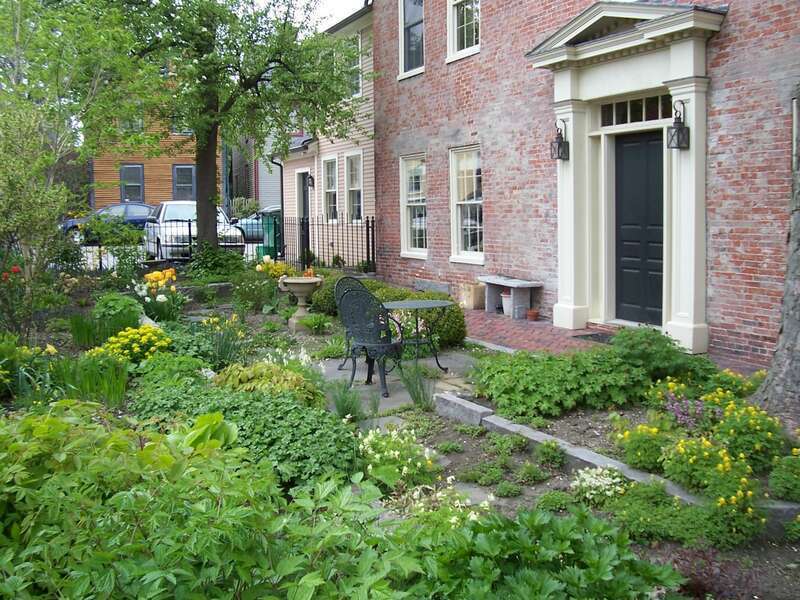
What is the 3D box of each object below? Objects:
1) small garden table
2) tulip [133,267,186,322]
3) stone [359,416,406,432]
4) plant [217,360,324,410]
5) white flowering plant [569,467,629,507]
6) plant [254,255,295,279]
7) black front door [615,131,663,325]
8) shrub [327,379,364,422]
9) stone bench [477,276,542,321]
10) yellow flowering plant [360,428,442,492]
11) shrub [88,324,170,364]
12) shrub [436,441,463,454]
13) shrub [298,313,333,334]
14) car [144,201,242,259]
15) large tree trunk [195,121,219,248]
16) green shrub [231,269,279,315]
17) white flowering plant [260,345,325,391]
[{"bbox_3d":[0.182,0.405,8.089,0.740,0.690,0.740,-1,6,0],"label":"small garden table"},{"bbox_3d":[-2.944,-0.074,9.567,0.620,0.600,0.550,-3,7,-17],"label":"tulip"},{"bbox_3d":[-0.137,0.976,6.138,0.366,0.050,0.416,-1,6,-1],"label":"stone"},{"bbox_3d":[-1.071,0.680,6.400,0.880,0.300,0.650,-2,6,-10],"label":"plant"},{"bbox_3d":[1.150,1.065,4.554,0.346,0.168,0.327,0,6,14],"label":"white flowering plant"},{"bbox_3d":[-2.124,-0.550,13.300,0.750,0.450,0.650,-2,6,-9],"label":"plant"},{"bbox_3d":[2.738,-0.806,8.852,0.070,2.160,0.874,-4,7,-28],"label":"black front door"},{"bbox_3d":[-0.429,0.803,6.301,0.270,0.300,0.260,-1,6,0],"label":"shrub"},{"bbox_3d":[1.453,-0.013,10.492,0.400,0.480,0.880,-4,7,-28],"label":"stone bench"},{"bbox_3d":[-0.006,0.930,4.781,0.480,0.340,0.450,-1,6,0],"label":"yellow flowering plant"},{"bbox_3d":[-2.806,0.462,8.150,0.840,0.380,0.700,-3,7,-19],"label":"shrub"},{"bbox_3d":[0.314,0.932,4.980,0.170,0.080,0.150,0,6,4],"label":"shrub"},{"bbox_3d":[-1.062,0.296,9.837,0.400,0.230,0.400,-2,6,-6],"label":"shrub"},{"bbox_3d":[-4.778,-1.528,17.729,1.700,1.400,4.400,-3,7,-22],"label":"car"},{"bbox_3d":[-3.324,-1.950,13.500,0.360,2.350,0.360,-1,6,0],"label":"large tree trunk"},{"bbox_3d":[-2.310,-0.128,12.474,0.752,0.673,0.693,-2,6,-10],"label":"green shrub"},{"bbox_3d":[-1.026,0.645,7.500,0.580,0.380,0.500,-1,6,0],"label":"white flowering plant"}]

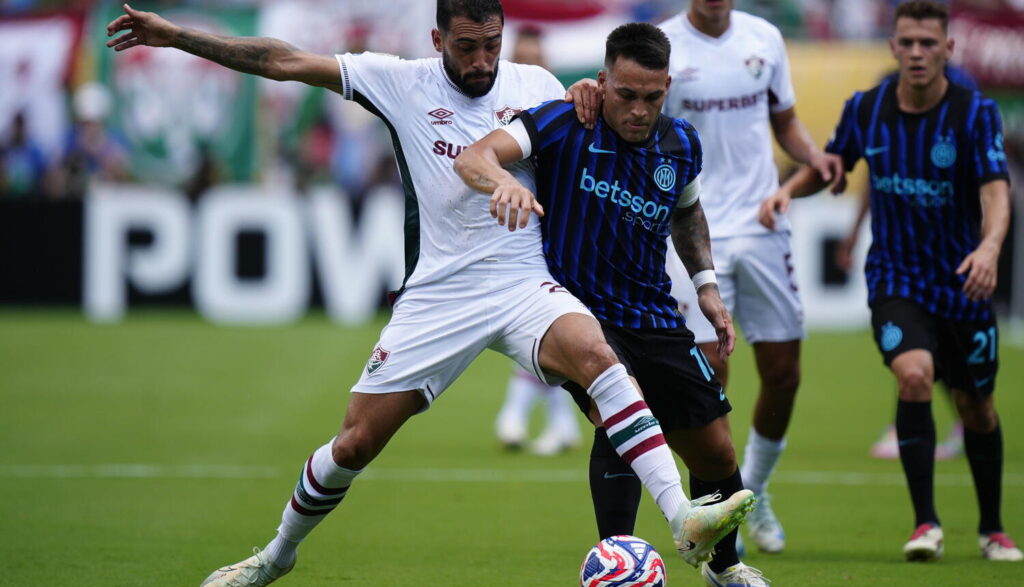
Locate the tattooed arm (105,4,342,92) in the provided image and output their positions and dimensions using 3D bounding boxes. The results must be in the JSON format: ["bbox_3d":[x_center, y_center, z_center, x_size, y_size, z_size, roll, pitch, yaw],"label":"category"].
[{"bbox_3d":[-0.759,-0.645,30.250,0.635,0.130,0.130,12,0,0],"label":"tattooed arm"}]

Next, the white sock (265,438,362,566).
[{"bbox_3d":[-0.531,0.554,30.300,0.140,0.370,0.125,5,36,-39],"label":"white sock"}]

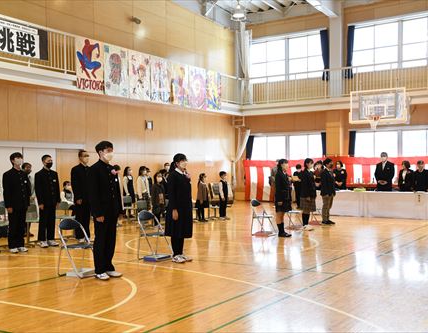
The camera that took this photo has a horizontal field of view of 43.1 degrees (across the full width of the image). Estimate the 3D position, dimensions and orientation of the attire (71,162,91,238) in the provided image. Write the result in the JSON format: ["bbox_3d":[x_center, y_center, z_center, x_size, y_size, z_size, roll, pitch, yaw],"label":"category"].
[{"bbox_3d":[-2.555,0.680,10.584,0.290,1.470,0.470,-1,-1,34],"label":"attire"}]

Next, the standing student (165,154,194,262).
[{"bbox_3d":[-0.522,0.633,8.215,0.370,1.610,0.450,-1,-1,20],"label":"standing student"}]

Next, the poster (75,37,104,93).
[{"bbox_3d":[-3.562,-2.901,15.719,0.020,1.480,1.100,-1,-1,34],"label":"poster"}]

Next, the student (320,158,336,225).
[{"bbox_3d":[2.929,0.621,13.912,0.300,1.660,0.450,-1,-1,33],"label":"student"}]

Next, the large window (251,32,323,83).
[{"bbox_3d":[3.042,-4.543,22.821,3.550,1.820,0.120,-1,-1,34],"label":"large window"}]

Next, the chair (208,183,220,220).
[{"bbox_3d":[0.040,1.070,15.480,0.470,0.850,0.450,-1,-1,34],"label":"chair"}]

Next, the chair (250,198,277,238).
[{"bbox_3d":[1.105,1.072,11.552,0.470,0.770,0.460,-1,-1,34],"label":"chair"}]

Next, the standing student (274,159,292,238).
[{"bbox_3d":[1.439,0.657,11.274,0.340,1.590,0.420,-1,-1,15],"label":"standing student"}]

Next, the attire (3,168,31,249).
[{"bbox_3d":[-3.424,0.727,9.427,0.280,1.390,0.470,-1,-1,34],"label":"attire"}]

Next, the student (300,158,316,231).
[{"bbox_3d":[2.204,0.650,12.654,0.340,1.620,0.420,-1,-1,15],"label":"student"}]

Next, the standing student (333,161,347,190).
[{"bbox_3d":[4.150,0.658,17.834,0.430,1.650,0.280,-1,-1,33],"label":"standing student"}]

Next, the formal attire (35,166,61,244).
[{"bbox_3d":[-3.141,0.725,10.255,0.270,1.400,0.460,-1,-1,33],"label":"formal attire"}]

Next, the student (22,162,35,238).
[{"bbox_3d":[-4.082,0.722,11.904,0.300,1.570,0.450,-1,-1,30],"label":"student"}]

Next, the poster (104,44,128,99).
[{"bbox_3d":[-2.937,-2.841,16.257,0.020,1.492,1.066,-1,-1,33],"label":"poster"}]

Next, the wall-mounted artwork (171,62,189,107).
[{"bbox_3d":[-1.226,-3.029,20.092,0.040,1.575,1.050,-1,-1,34],"label":"wall-mounted artwork"}]

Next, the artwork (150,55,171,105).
[{"bbox_3d":[-1.839,-3.033,19.179,0.040,1.575,1.070,-1,-1,34],"label":"artwork"}]

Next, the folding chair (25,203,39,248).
[{"bbox_3d":[-3.441,1.094,10.203,0.450,0.780,0.400,-1,-1,34],"label":"folding chair"}]

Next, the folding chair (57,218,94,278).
[{"bbox_3d":[-1.744,1.049,7.169,0.470,0.760,0.470,-1,-1,33],"label":"folding chair"}]

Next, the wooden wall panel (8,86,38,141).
[{"bbox_3d":[-5.240,-1.411,14.924,0.040,1.460,0.930,-1,-1,34],"label":"wooden wall panel"}]

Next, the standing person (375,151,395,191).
[{"bbox_3d":[5.123,0.531,16.242,0.550,1.840,0.330,-1,-1,33],"label":"standing person"}]

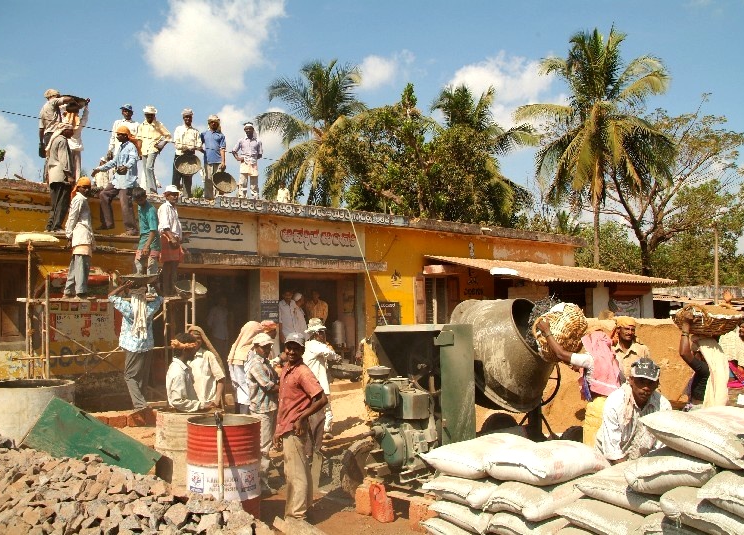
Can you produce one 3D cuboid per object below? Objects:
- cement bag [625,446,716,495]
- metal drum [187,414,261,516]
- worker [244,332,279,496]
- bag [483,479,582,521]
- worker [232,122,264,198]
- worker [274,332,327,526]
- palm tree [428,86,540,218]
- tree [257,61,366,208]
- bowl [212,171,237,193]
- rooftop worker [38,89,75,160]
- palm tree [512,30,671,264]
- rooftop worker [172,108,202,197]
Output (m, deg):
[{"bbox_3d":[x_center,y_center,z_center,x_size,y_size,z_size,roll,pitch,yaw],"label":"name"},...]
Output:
[{"bbox_3d":[1.549,1.049,3.127,0.440,0.160,0.640,-1,-5,15],"label":"cement bag"},{"bbox_3d":[-1.200,1.690,4.870,0.590,0.885,0.590,-1,-5,0],"label":"metal drum"},{"bbox_3d":[-1.086,1.453,5.907,0.350,1.620,0.460,-1,-3,12],"label":"worker"},{"bbox_3d":[0.842,1.228,3.113,0.640,0.150,0.430,3,-5,-35],"label":"bag"},{"bbox_3d":[-2.467,-2.110,11.900,0.580,1.630,0.360,0,-5,-6],"label":"worker"},{"bbox_3d":[-0.595,1.296,4.994,0.360,1.630,0.500,4,-6,-41],"label":"worker"},{"bbox_3d":[6.146,-2.624,32.807,6.000,13.800,6.000,0,-5,0],"label":"palm tree"},{"bbox_3d":[-2.271,-2.797,27.400,6.200,13.760,6.200,-1,-5,0],"label":"tree"},{"bbox_3d":[-2.778,-1.616,11.350,0.480,0.480,0.140,1,-30,-32],"label":"bowl"},{"bbox_3d":[-5.271,-2.162,10.005,0.470,1.670,0.500,-2,-4,30],"label":"rooftop worker"},{"bbox_3d":[10.876,-4.150,28.595,7.600,15.000,7.600,-1,-3,0],"label":"palm tree"},{"bbox_3d":[-3.394,-2.090,11.048,0.520,1.660,0.450,2,-5,-20],"label":"rooftop worker"}]

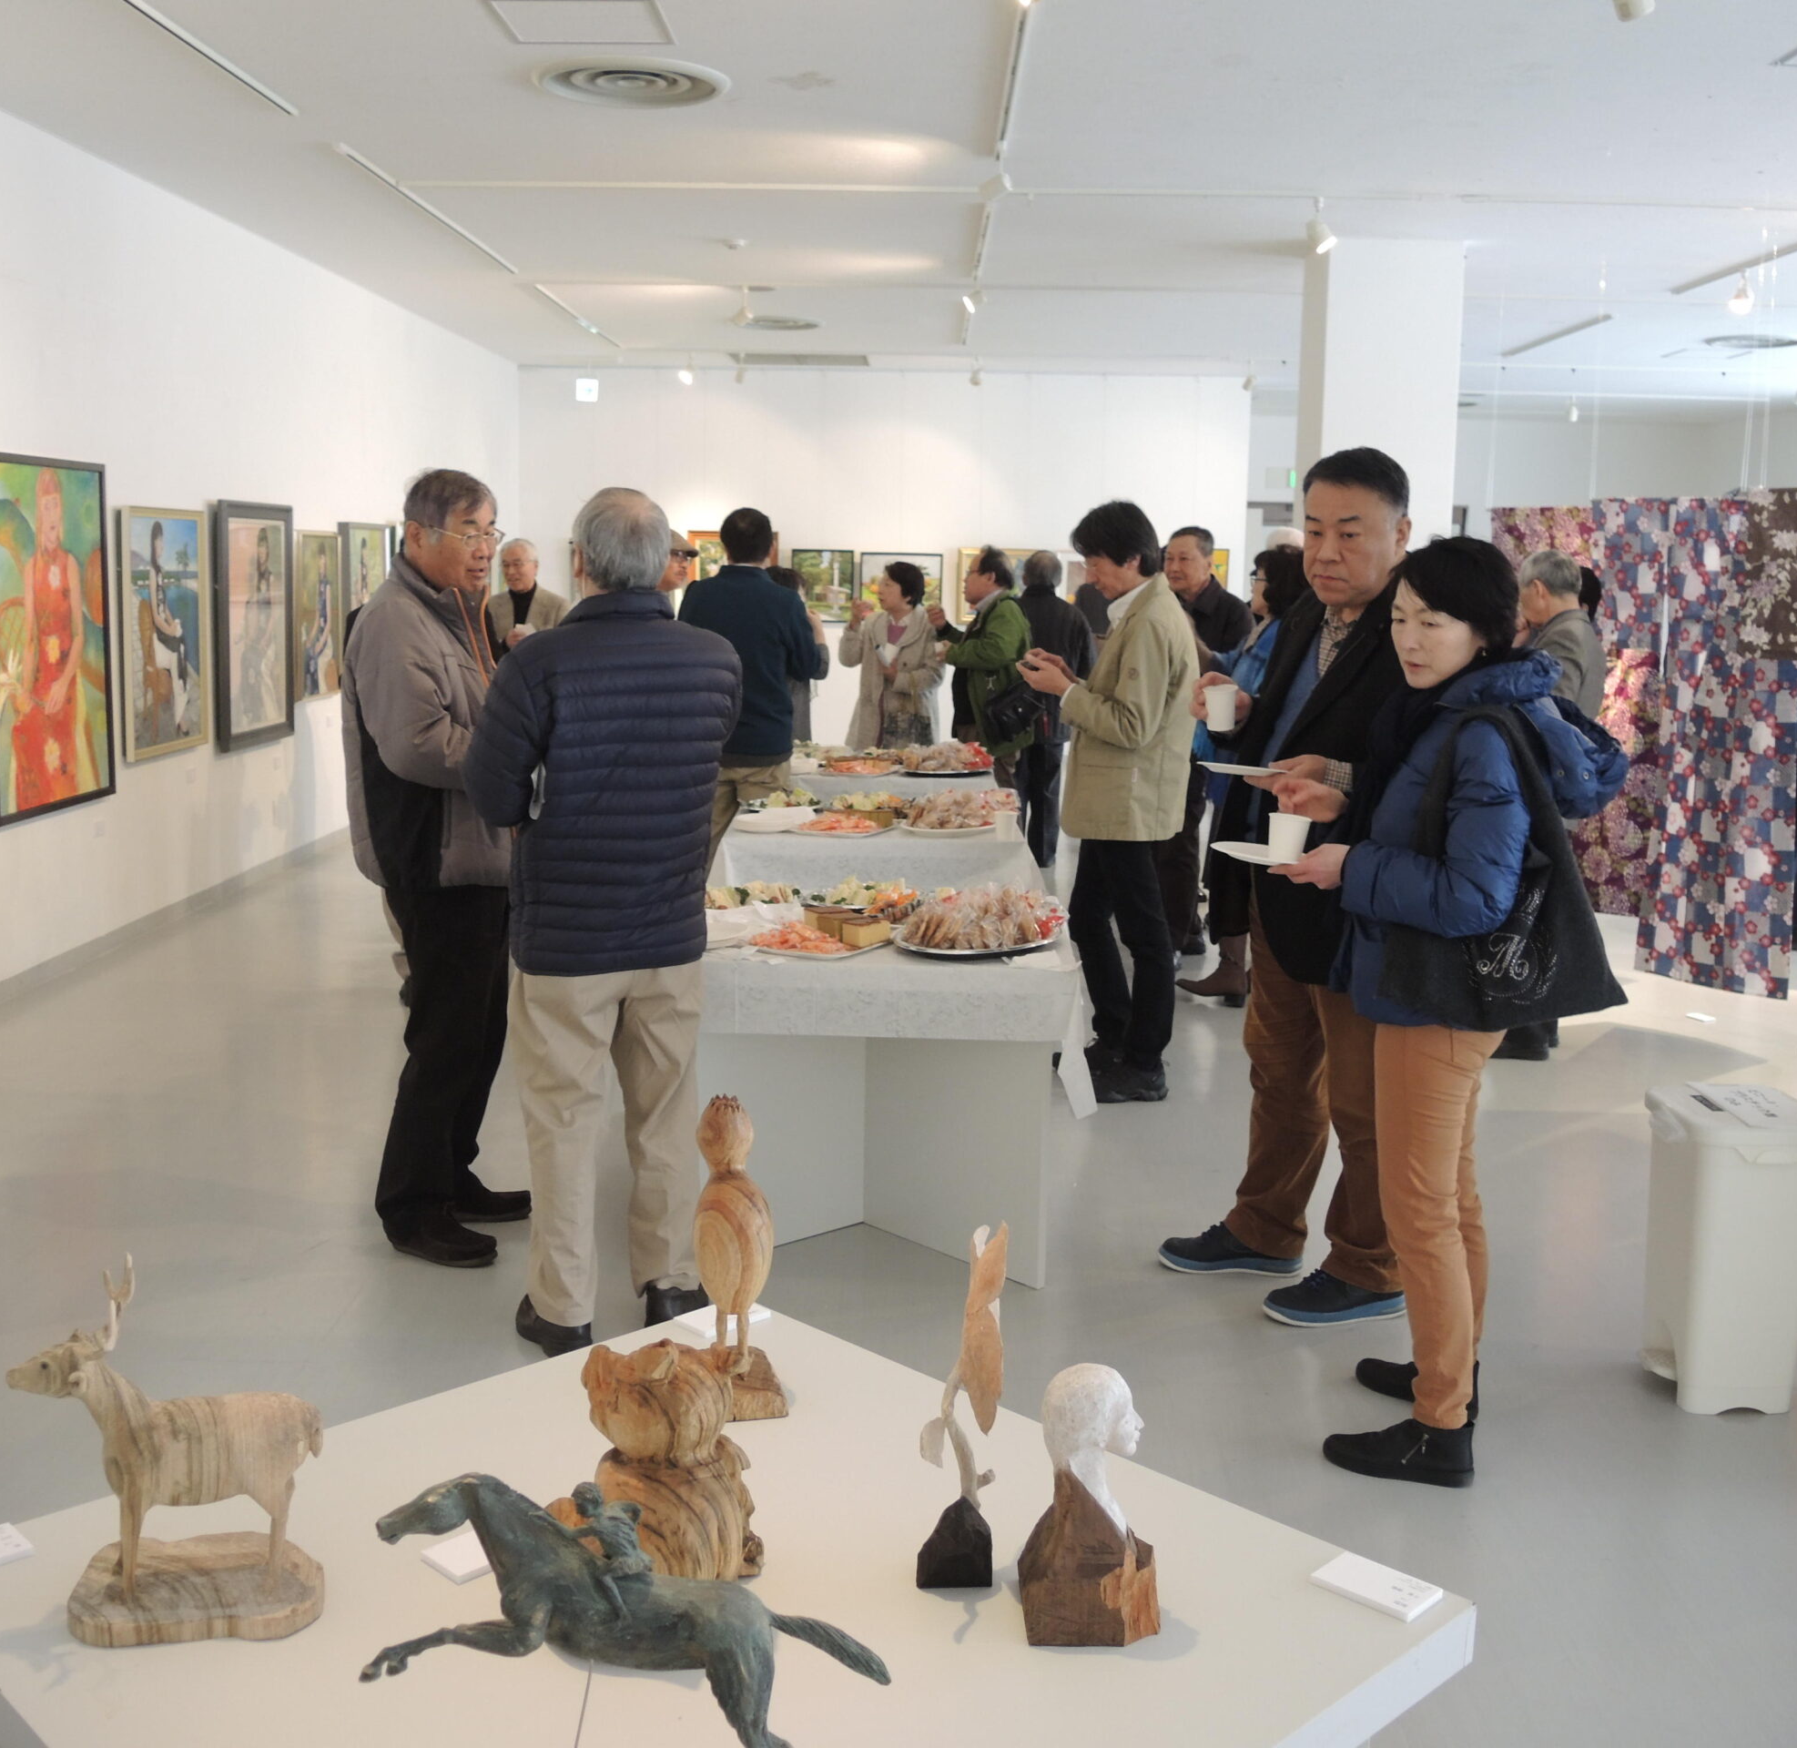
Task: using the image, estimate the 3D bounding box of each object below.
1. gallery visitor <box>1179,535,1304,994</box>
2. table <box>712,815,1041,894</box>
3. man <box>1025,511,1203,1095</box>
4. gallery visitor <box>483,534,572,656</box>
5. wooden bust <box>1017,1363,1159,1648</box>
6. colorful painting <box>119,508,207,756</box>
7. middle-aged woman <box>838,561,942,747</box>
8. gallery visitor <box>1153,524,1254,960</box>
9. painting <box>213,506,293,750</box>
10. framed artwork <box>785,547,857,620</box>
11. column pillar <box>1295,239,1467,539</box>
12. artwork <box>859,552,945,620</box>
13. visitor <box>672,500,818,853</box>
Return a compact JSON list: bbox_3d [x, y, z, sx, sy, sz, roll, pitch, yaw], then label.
[{"bbox_3d":[1.224,-0.340,6.557,0.440,1.571,0.450,0,10,0],"label":"gallery visitor"},{"bbox_3d":[-0.065,0.180,6.083,0.890,0.710,0.890,0,9,0],"label":"table"},{"bbox_3d":[0.579,-0.216,5.436,0.470,1.694,0.460,-1,10,-5],"label":"man"},{"bbox_3d":[-1.787,-0.808,9.106,0.500,1.612,0.370,1,10,5],"label":"gallery visitor"},{"bbox_3d":[0.154,0.488,1.506,0.115,0.210,0.125,0,9,-4],"label":"wooden bust"},{"bbox_3d":[-3.035,-1.000,7.803,0.060,0.985,0.800,1,9,1],"label":"colorful painting"},{"bbox_3d":[-0.035,-0.645,8.561,0.480,1.526,0.380,5,11,27],"label":"middle-aged woman"},{"bbox_3d":[1.095,-0.483,7.203,0.500,1.670,0.330,7,12,36],"label":"gallery visitor"},{"bbox_3d":[-3.038,-1.177,8.900,0.050,1.120,0.920,2,10,0],"label":"painting"},{"bbox_3d":[-0.612,-2.347,15.369,0.522,0.588,0.040,0,11,0],"label":"framed artwork"},{"bbox_3d":[2.371,-1.574,9.534,0.640,3.020,0.650,0,10,0],"label":"column pillar"},{"bbox_3d":[0.031,-2.349,15.364,0.677,0.528,0.040,0,11,0],"label":"artwork"},{"bbox_3d":[-0.534,-0.432,6.678,0.500,1.716,0.360,3,10,15],"label":"visitor"}]

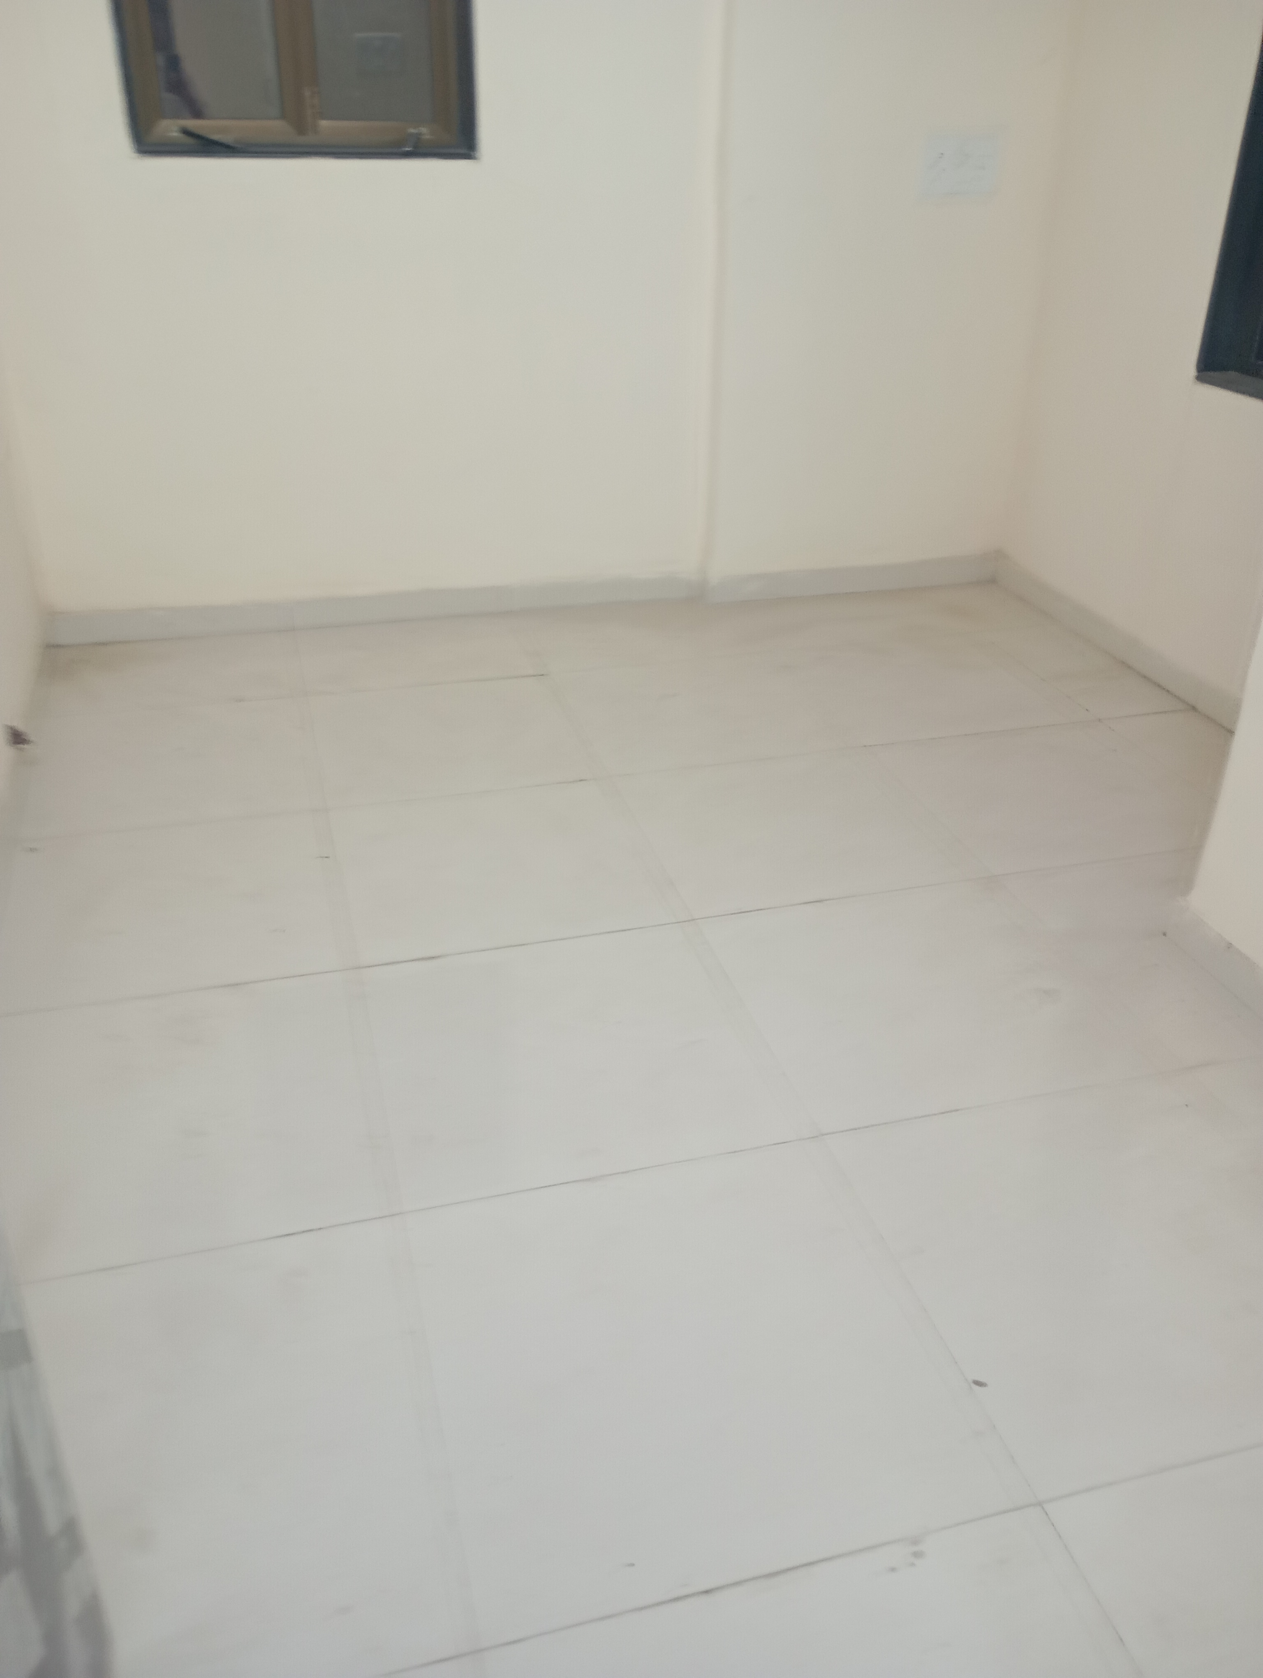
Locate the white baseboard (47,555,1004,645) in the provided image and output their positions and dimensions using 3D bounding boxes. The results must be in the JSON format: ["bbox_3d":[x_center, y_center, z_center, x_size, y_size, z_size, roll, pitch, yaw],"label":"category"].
[{"bbox_3d":[-0.220,-0.685,3.867,2.730,0.082,0.060,-6,29,-12],"label":"white baseboard"}]

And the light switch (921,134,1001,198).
[{"bbox_3d":[0.860,-1.756,3.544,0.205,0.148,0.018,-7,29,-13],"label":"light switch"}]

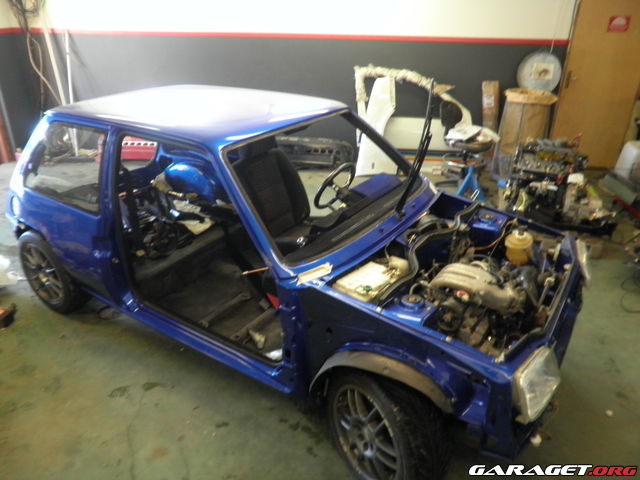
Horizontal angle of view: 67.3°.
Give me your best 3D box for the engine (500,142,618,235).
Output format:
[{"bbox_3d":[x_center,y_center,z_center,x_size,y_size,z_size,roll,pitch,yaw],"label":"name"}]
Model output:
[{"bbox_3d":[2.121,-0.495,4.225,0.900,0.650,0.520,14,30,27],"label":"engine"}]

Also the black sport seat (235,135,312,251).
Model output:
[{"bbox_3d":[-0.136,-0.245,3.169,0.860,0.910,0.510,17,31,30],"label":"black sport seat"}]

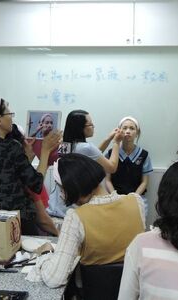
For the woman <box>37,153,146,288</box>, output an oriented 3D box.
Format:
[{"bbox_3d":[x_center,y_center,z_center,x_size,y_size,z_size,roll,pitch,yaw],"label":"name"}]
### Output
[{"bbox_3d":[0.006,0.624,2.062,0.460,1.210,0.640,-5,8,-41],"label":"woman"}]

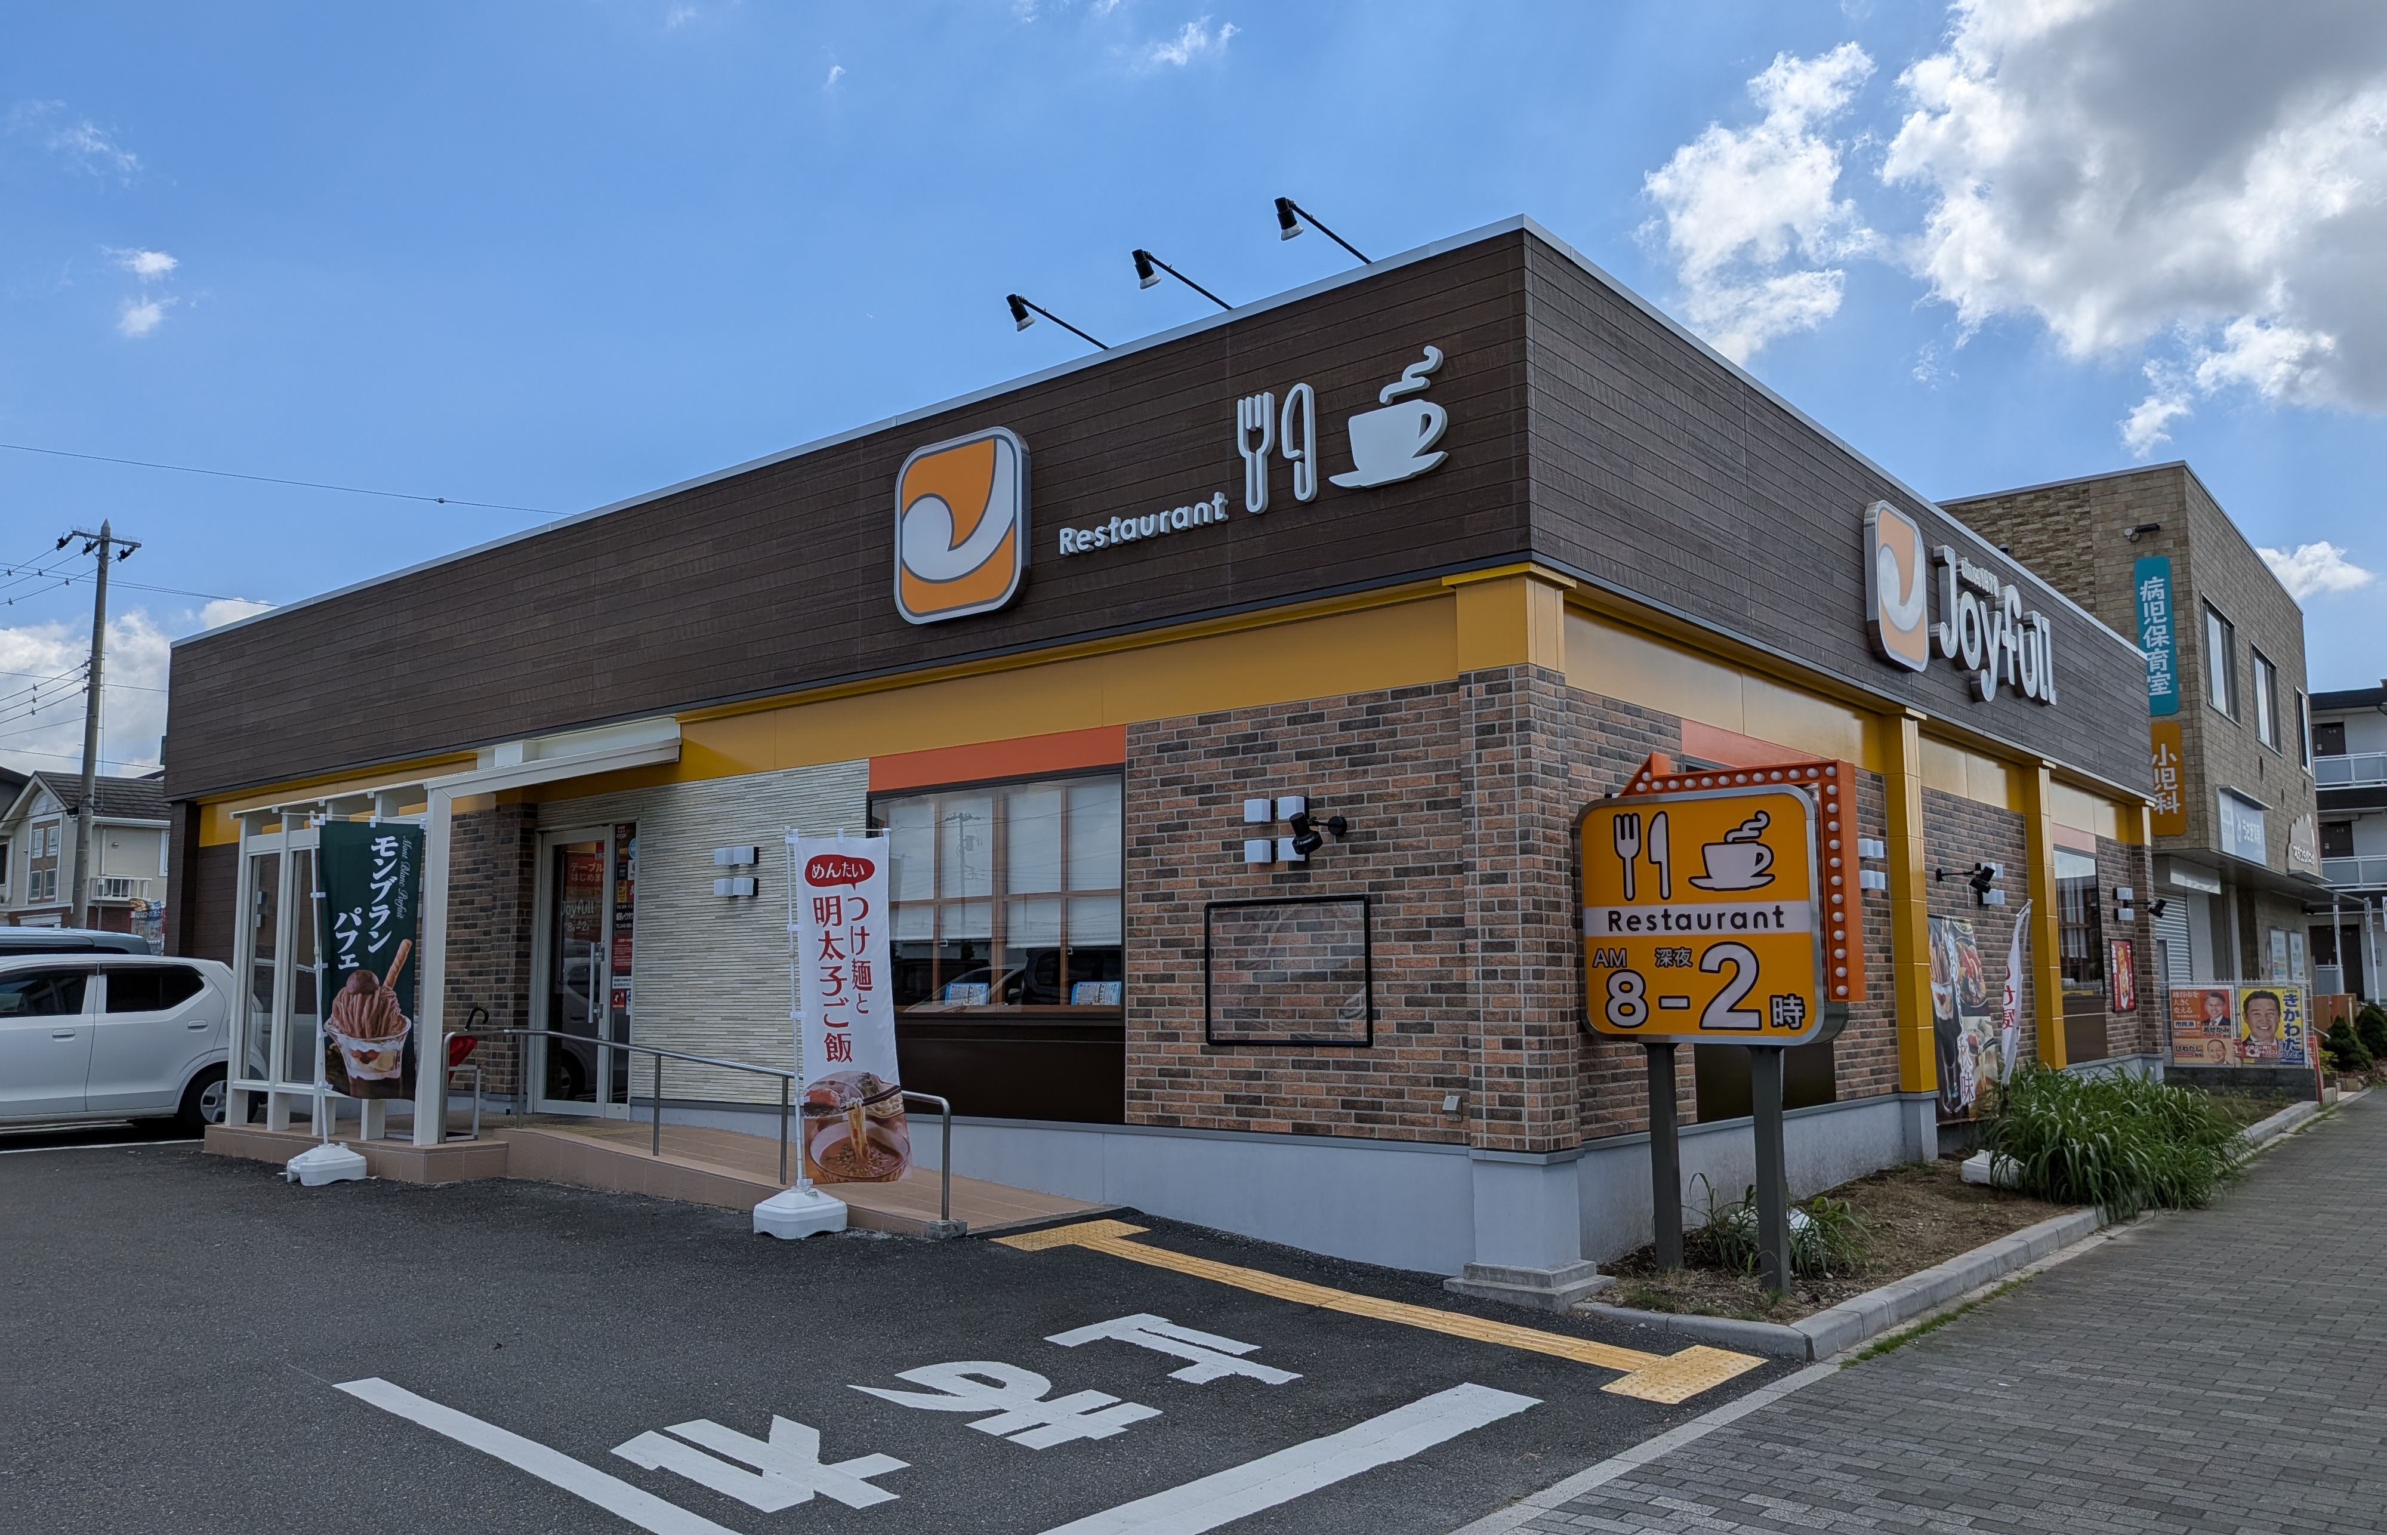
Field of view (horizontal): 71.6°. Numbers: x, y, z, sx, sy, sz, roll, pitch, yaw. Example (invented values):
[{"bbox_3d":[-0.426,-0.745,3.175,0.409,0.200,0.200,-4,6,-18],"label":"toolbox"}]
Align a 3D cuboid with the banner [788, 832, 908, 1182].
[{"bbox_3d":[-1.852,1.291,8.883,0.070,1.820,0.600,-10,-9,43],"label":"banner"}]

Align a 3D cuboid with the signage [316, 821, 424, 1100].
[{"bbox_3d":[-5.569,1.306,11.193,0.600,1.800,0.070,1,-9,-38],"label":"signage"}]

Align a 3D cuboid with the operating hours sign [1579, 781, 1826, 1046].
[{"bbox_3d":[2.407,0.696,7.726,1.130,1.160,0.290,-6,-9,39],"label":"operating hours sign"}]

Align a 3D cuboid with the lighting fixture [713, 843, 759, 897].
[{"bbox_3d":[-3.255,0.752,11.811,0.370,0.335,0.110,-6,-9,39],"label":"lighting fixture"}]

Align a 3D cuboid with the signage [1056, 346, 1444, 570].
[{"bbox_3d":[0.238,-1.631,8.775,2.600,0.680,0.070,-6,-9,39],"label":"signage"}]

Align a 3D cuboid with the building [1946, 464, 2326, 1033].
[{"bbox_3d":[14.035,0.952,28.744,8.000,8.250,12.400,-6,-9,39],"label":"building"}]

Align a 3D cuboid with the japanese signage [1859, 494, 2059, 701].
[{"bbox_3d":[6.300,-1.081,13.327,0.100,1.160,5.050,-6,-9,39],"label":"japanese signage"}]

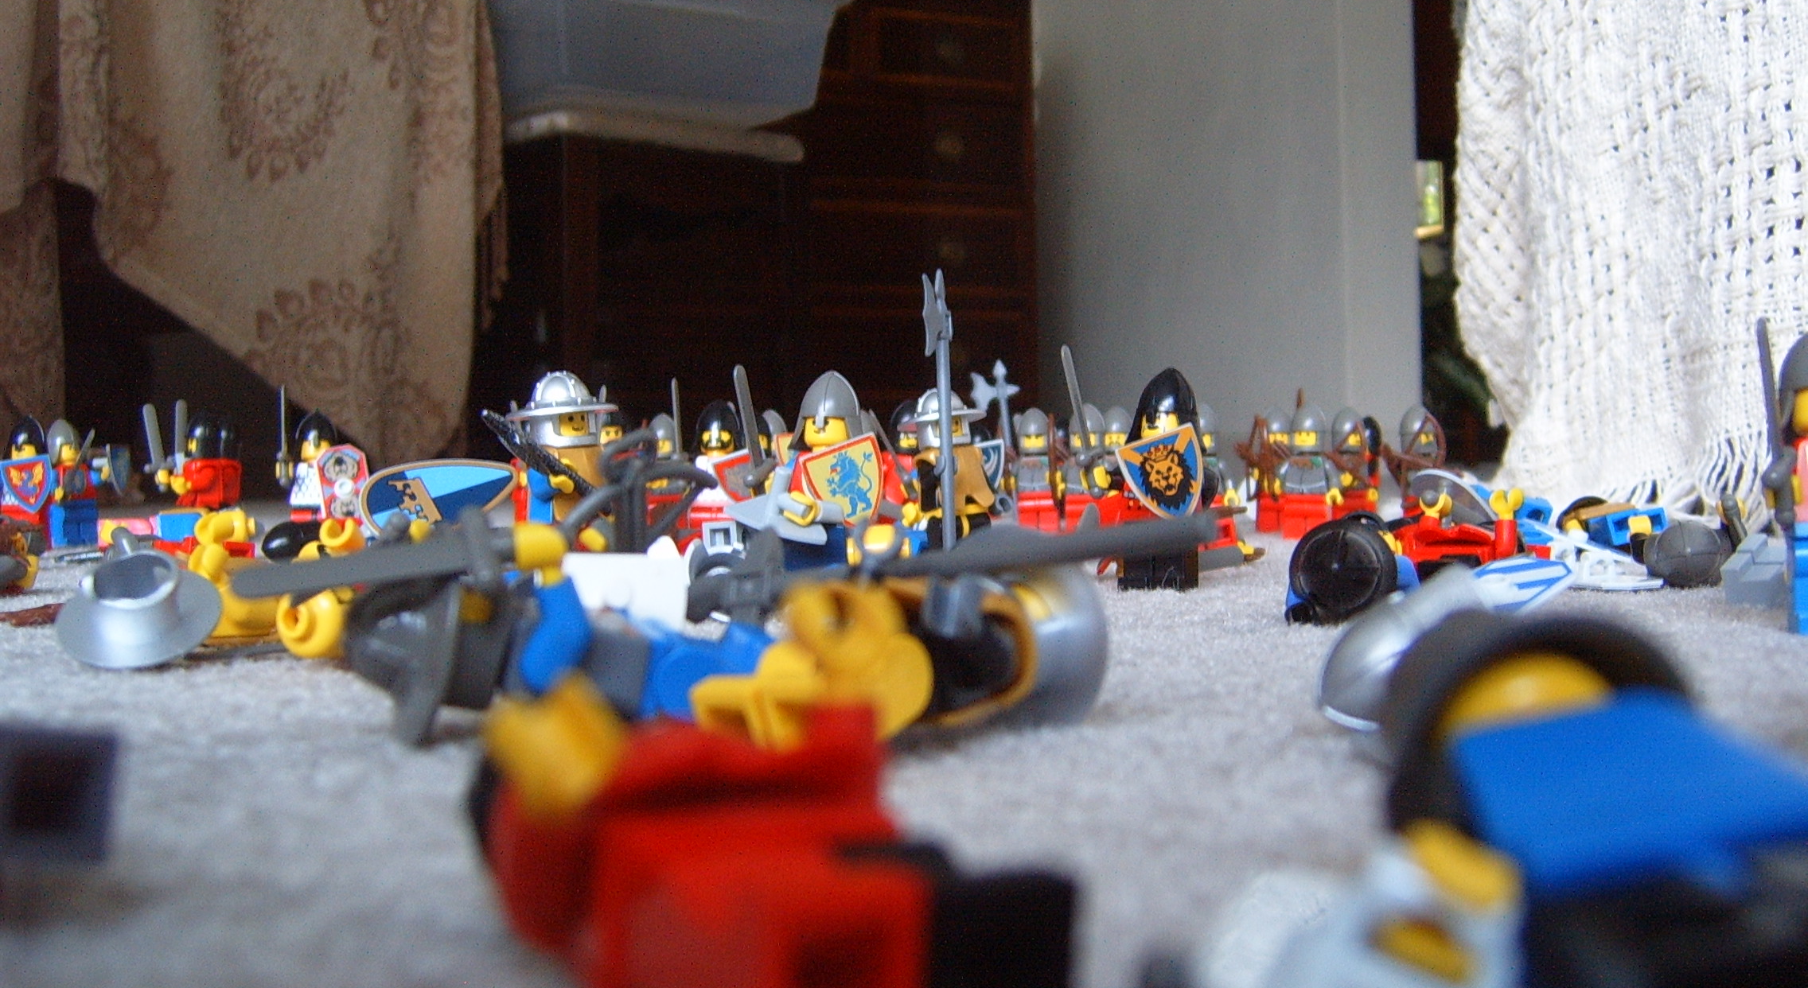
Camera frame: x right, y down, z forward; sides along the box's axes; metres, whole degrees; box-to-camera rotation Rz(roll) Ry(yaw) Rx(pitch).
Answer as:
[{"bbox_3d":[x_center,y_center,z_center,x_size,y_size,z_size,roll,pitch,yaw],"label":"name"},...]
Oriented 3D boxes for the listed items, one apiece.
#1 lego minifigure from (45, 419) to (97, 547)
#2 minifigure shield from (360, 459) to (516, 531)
[{"bbox_3d":[-0.291,-0.004,0.675,0.013,0.045,0.021,0,1,28],"label":"lego minifigure"},{"bbox_3d":[-0.078,0.001,0.327,0.028,0.017,0.005,-19,-28,-35],"label":"minifigure shield"}]

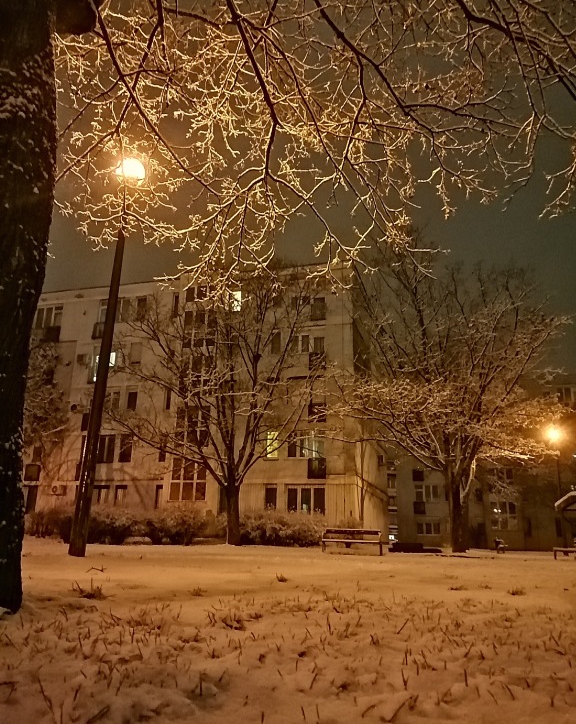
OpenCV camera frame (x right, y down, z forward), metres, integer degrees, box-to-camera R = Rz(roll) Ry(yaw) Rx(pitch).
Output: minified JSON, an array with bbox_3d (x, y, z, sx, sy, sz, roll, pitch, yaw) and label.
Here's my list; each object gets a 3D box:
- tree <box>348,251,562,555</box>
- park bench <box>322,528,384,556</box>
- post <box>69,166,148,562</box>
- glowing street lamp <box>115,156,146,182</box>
[{"bbox_3d":[7.961,1.575,27.281,10.200,14.101,10.200,2,-17,0],"label":"tree"},{"bbox_3d":[2.006,5.482,17.688,1.800,0.800,0.580,-3,-18,16],"label":"park bench"},{"bbox_3d":[-3.489,-0.495,11.090,0.500,8.001,0.500,2,-17,0],"label":"post"},{"bbox_3d":[-3.323,-4.062,12.170,0.520,0.450,0.520,2,-17,0],"label":"glowing street lamp"}]

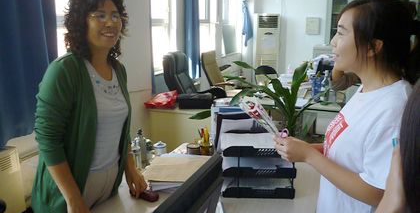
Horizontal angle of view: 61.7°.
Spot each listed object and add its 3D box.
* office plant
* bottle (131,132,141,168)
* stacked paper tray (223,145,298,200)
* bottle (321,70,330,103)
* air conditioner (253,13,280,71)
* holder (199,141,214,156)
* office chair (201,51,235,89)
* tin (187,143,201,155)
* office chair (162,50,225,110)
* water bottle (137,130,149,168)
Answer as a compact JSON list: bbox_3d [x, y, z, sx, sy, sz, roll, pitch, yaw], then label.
[{"bbox_3d":[0.304,0.010,2.202,0.770,0.580,0.620,0,13,0],"label":"office plant"},{"bbox_3d":[-0.415,0.252,1.962,0.062,0.220,0.062,0,13,0],"label":"bottle"},{"bbox_3d":[0.229,0.280,1.756,0.330,0.262,0.250,-1,13,-2],"label":"stacked paper tray"},{"bbox_3d":[1.172,-0.187,3.574,0.090,0.330,0.090,0,13,0],"label":"bottle"},{"bbox_3d":[1.208,-1.096,7.603,0.500,1.730,0.310,-2,14,-8],"label":"air conditioner"},{"bbox_3d":[-0.021,0.275,2.152,0.088,0.088,0.088,0,13,0],"label":"holder"},{"bbox_3d":[0.248,-0.318,5.630,0.660,1.130,0.620,6,15,23],"label":"office chair"},{"bbox_3d":[-0.101,0.281,2.154,0.086,0.075,0.086,0,13,0],"label":"tin"},{"bbox_3d":[-0.217,-0.240,5.237,0.700,1.160,0.660,6,15,23],"label":"office chair"},{"bbox_3d":[-0.388,0.233,2.019,0.066,0.230,0.066,0,13,0],"label":"water bottle"}]

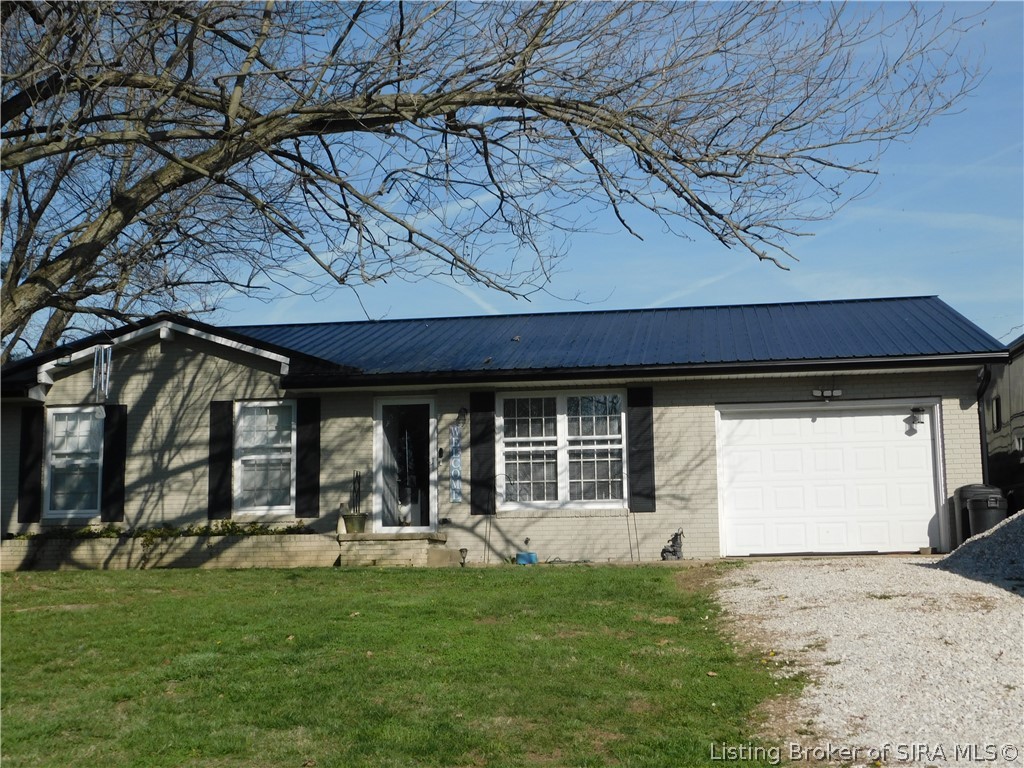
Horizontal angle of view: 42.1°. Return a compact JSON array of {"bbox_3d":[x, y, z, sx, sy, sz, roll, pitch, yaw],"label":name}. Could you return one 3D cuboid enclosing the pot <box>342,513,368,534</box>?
[{"bbox_3d":[-2.237,2.006,19.050,0.365,0.300,0.365,-1,-8,0],"label":"pot"}]

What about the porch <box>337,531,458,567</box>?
[{"bbox_3d":[-1.565,2.420,19.300,1.570,0.470,1.400,-2,-8,8],"label":"porch"}]

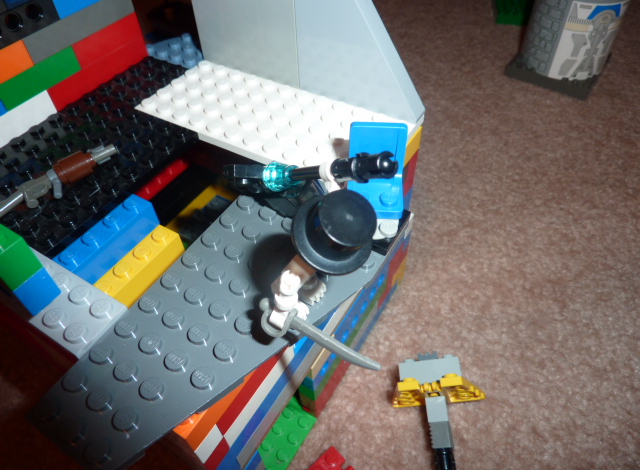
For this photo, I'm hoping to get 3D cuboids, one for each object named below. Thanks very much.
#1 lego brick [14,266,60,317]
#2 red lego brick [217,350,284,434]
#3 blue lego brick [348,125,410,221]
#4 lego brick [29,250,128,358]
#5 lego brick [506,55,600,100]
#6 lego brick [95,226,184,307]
[{"bbox_3d":[-0.076,0.011,0.116,0.016,0.010,0.008,23,53,21],"label":"lego brick"},{"bbox_3d":[-0.020,0.036,0.127,0.008,0.010,0.034,23,53,21],"label":"red lego brick"},{"bbox_3d":[0.016,-0.018,0.132,0.016,0.020,0.017,3,48,5],"label":"blue lego brick"},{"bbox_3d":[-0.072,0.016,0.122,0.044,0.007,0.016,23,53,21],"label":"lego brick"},{"bbox_3d":[0.203,-0.145,0.395,0.064,0.011,0.064,28,55,24],"label":"lego brick"},{"bbox_3d":[-0.057,0.011,0.146,0.008,0.011,0.032,23,53,21],"label":"lego brick"}]

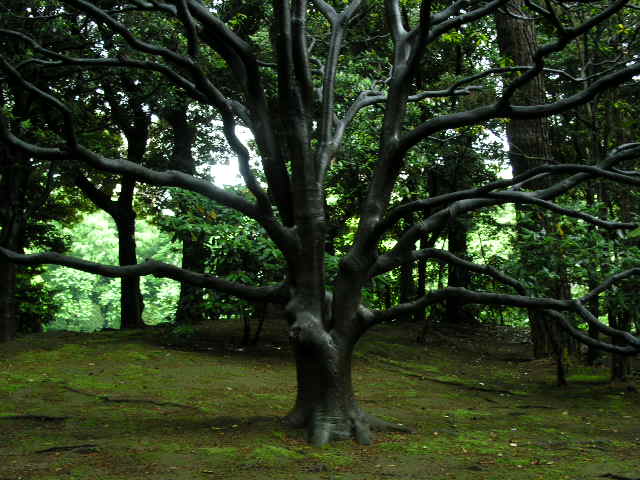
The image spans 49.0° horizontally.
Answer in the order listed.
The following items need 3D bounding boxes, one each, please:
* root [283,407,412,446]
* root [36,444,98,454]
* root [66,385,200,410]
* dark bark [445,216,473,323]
[{"bbox_3d":[0.227,1.523,5.800,1.030,0.280,0.800,0,-2,0],"label":"root"},{"bbox_3d":[-1.936,1.584,5.394,0.484,0.060,0.130,1,-3,-25],"label":"root"},{"bbox_3d":[-2.114,1.634,7.384,2.175,0.090,0.299,-2,-3,34],"label":"root"},{"bbox_3d":[2.858,0.609,14.500,0.520,2.150,0.500,0,-2,0],"label":"dark bark"}]

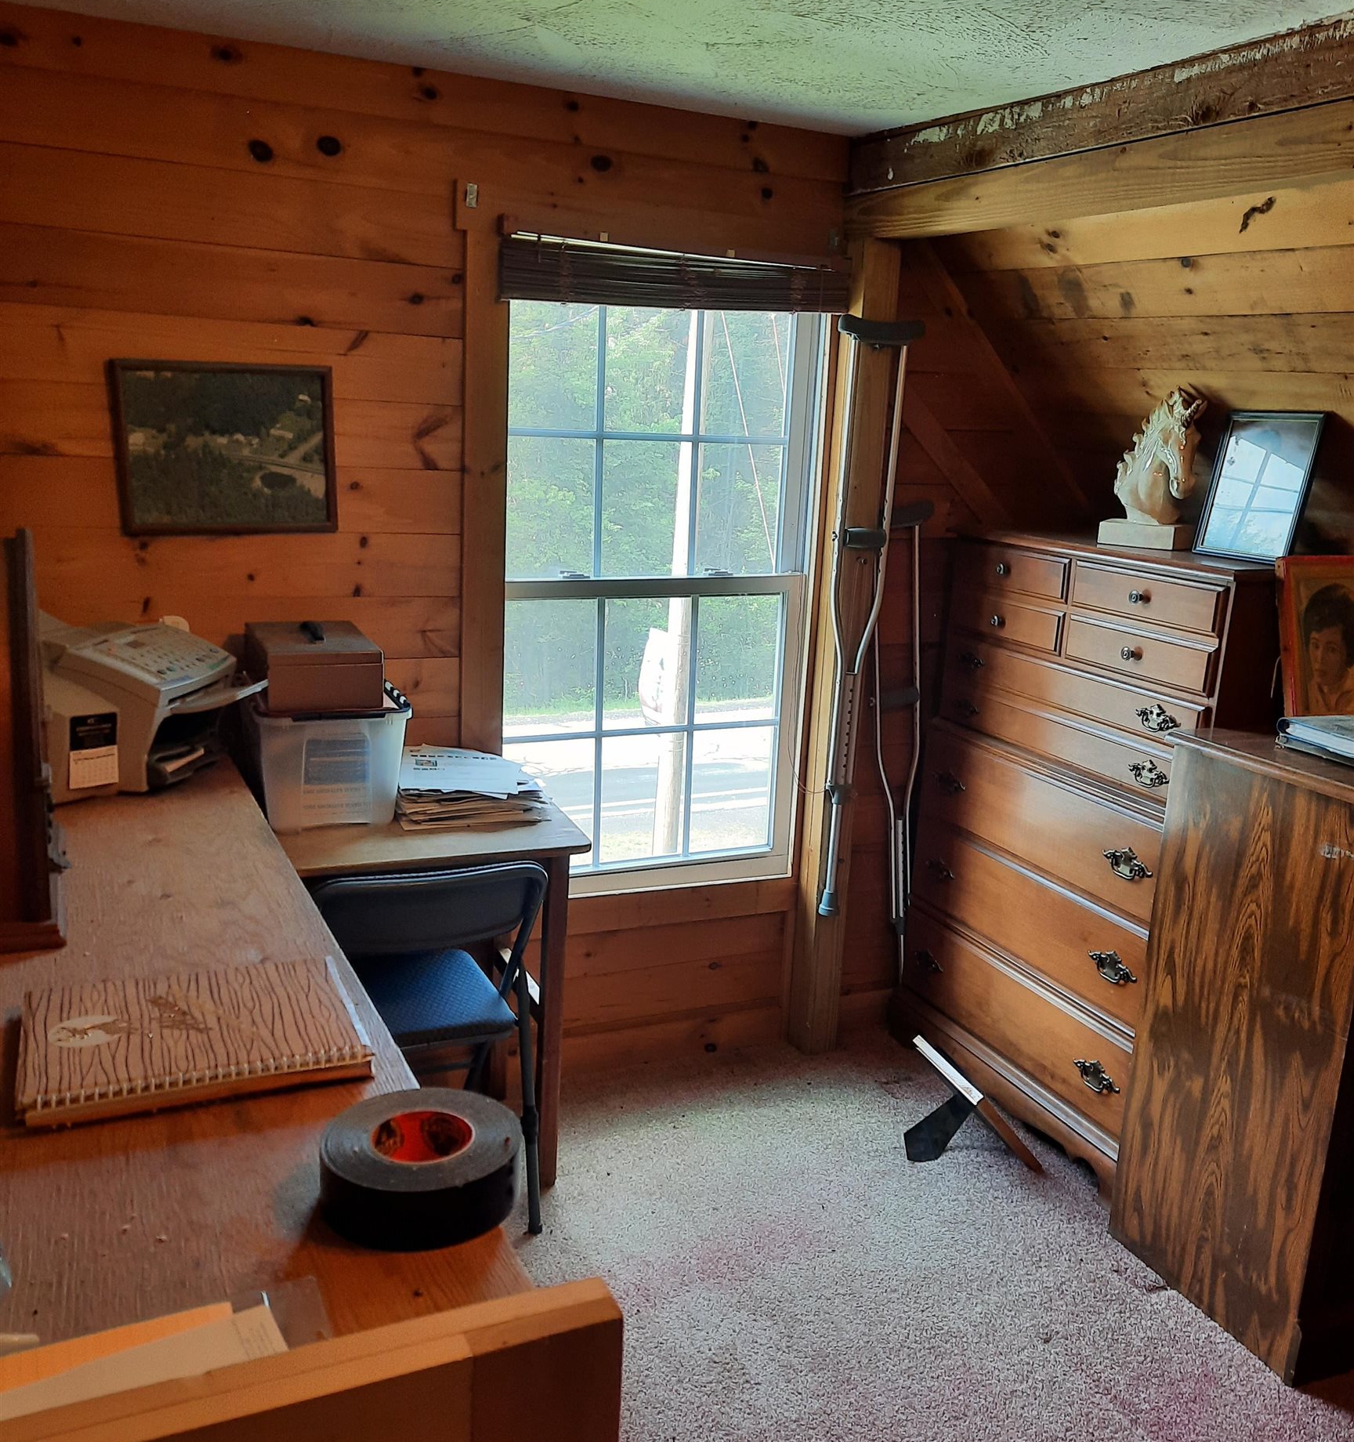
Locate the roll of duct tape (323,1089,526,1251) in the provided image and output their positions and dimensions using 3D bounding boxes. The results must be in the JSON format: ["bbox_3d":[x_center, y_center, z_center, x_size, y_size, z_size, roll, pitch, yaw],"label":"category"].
[{"bbox_3d":[-0.198,0.346,1.016,0.152,0.048,0.152,3,13,-1],"label":"roll of duct tape"}]

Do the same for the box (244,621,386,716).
[{"bbox_3d":[-0.729,-0.113,2.640,0.220,0.130,0.290,-3,14,-25],"label":"box"}]

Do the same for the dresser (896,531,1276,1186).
[{"bbox_3d":[1.012,0.269,3.057,0.480,1.328,0.865,-3,14,-25],"label":"dresser"}]

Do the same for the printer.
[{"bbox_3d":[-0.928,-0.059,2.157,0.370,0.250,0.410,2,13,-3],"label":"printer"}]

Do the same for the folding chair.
[{"bbox_3d":[-0.548,0.591,2.587,0.455,0.755,0.500,-3,14,-25],"label":"folding chair"}]

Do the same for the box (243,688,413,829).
[{"bbox_3d":[-0.725,0.065,2.682,0.295,0.248,0.310,-3,14,-25],"label":"box"}]

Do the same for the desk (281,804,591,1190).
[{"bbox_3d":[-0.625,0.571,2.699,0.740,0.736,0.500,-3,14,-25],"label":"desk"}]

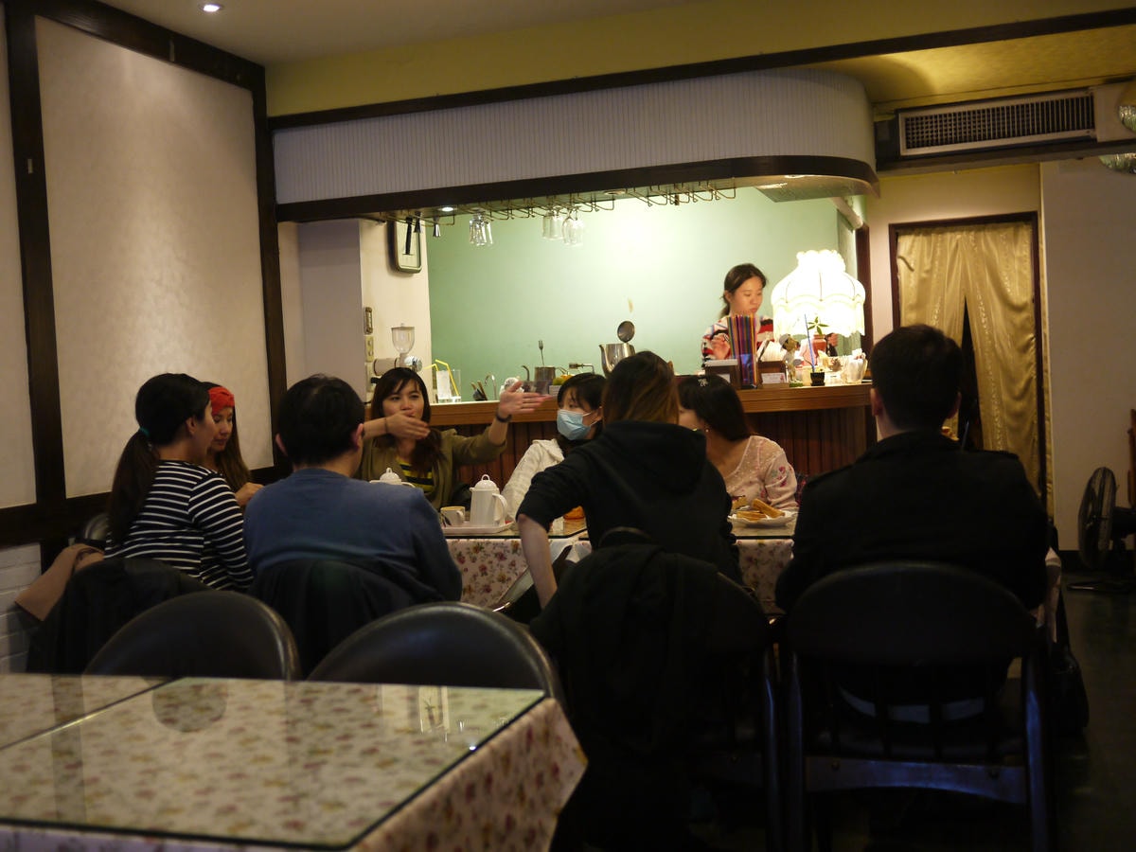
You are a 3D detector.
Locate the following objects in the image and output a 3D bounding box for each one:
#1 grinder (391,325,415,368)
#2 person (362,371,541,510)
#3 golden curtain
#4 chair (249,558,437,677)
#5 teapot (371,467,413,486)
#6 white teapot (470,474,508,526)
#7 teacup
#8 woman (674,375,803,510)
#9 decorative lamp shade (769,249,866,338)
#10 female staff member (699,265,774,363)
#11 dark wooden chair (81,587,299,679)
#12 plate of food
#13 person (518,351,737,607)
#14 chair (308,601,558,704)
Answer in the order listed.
[{"bbox_3d":[-0.717,-0.254,5.600,0.230,0.360,0.130,-2,2,19],"label":"grinder"},{"bbox_3d":[-0.453,0.422,4.499,0.640,1.260,0.780,-3,2,7],"label":"person"},{"bbox_3d":[2.287,-0.257,7.456,0.760,1.750,0.090,-2,2,18],"label":"golden curtain"},{"bbox_3d":[-0.423,0.682,3.200,0.470,0.790,0.520,-2,2,19],"label":"chair"},{"bbox_3d":[-0.582,0.224,4.350,0.150,0.170,0.100,-3,2,-3],"label":"teapot"},{"bbox_3d":[-0.251,0.238,4.302,0.138,0.168,0.092,-1,3,38],"label":"white teapot"},{"bbox_3d":[-0.351,0.277,4.032,0.075,0.056,0.095,-4,2,-38],"label":"teacup"},{"bbox_3d":[0.502,0.426,4.151,0.500,1.180,0.750,-2,2,23],"label":"woman"},{"bbox_3d":[0.992,-0.528,5.212,0.380,0.340,0.380,-2,2,18],"label":"decorative lamp shade"},{"bbox_3d":[0.793,0.133,5.477,0.450,1.630,0.360,-3,2,-14],"label":"female staff member"},{"bbox_3d":[-0.798,0.762,2.561,0.530,0.800,0.540,-2,2,18],"label":"dark wooden chair"},{"bbox_3d":[0.618,0.260,4.096,0.230,0.075,0.230,-3,2,0],"label":"plate of food"},{"bbox_3d":[0.163,0.450,3.293,0.550,1.270,0.720,-3,2,10],"label":"person"},{"bbox_3d":[-0.291,0.747,2.269,0.530,0.800,0.540,-2,2,18],"label":"chair"}]

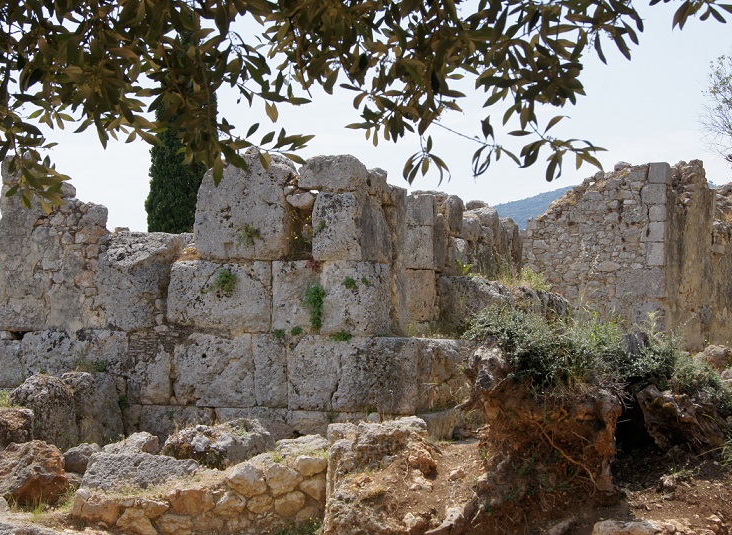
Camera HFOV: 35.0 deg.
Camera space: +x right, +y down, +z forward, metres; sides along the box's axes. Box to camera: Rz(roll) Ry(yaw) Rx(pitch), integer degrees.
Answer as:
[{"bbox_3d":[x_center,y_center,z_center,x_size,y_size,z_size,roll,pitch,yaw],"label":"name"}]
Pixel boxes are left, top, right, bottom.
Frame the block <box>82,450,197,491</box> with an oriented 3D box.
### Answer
[{"bbox_3d":[-1.737,1.564,8.900,0.820,0.280,0.480,0,-1,6],"label":"block"}]

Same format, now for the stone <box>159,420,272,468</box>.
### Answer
[{"bbox_3d":[-1.292,1.532,10.100,0.920,0.380,0.580,0,-1,6],"label":"stone"}]

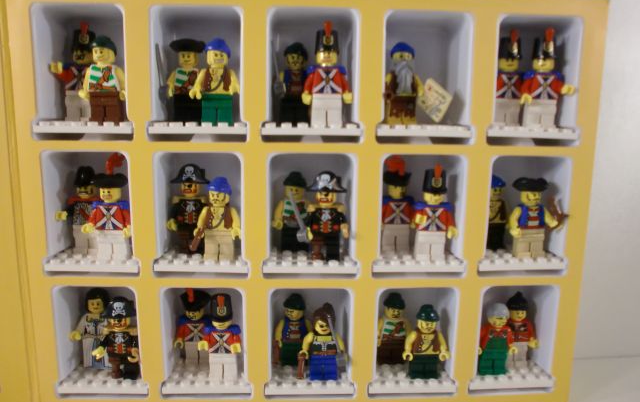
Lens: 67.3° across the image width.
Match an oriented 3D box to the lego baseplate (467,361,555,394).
[{"bbox_3d":[0.104,0.098,0.279,0.048,0.005,0.032,0,10,-2],"label":"lego baseplate"}]

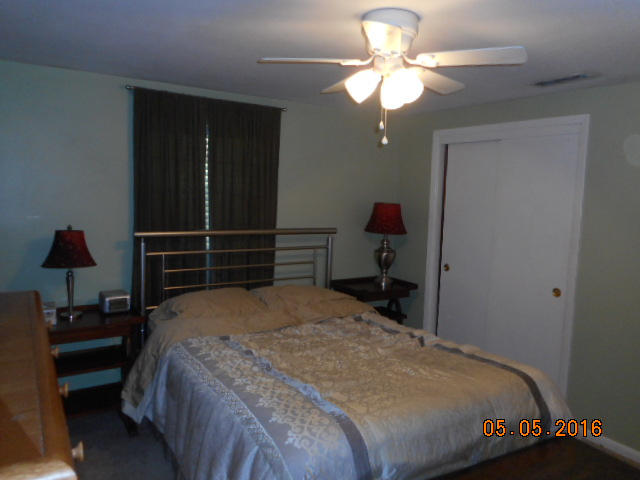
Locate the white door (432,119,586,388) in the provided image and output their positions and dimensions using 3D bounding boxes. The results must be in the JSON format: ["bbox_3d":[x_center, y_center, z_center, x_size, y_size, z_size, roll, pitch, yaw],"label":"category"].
[{"bbox_3d":[1.367,0.175,3.703,0.100,2.157,1.380,-2,8,-32],"label":"white door"}]

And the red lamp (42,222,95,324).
[{"bbox_3d":[-1.595,0.201,2.939,0.340,0.600,0.340,-2,8,-32],"label":"red lamp"}]

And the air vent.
[{"bbox_3d":[1.500,-0.967,2.829,0.160,0.025,0.380,-2,8,-32],"label":"air vent"}]

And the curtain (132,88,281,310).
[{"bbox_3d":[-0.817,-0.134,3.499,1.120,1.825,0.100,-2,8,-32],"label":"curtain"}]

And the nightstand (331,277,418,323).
[{"bbox_3d":[0.482,0.783,4.218,0.610,0.771,0.480,-2,8,-32],"label":"nightstand"}]

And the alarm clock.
[{"bbox_3d":[-1.413,0.424,3.191,0.165,0.115,0.140,-2,8,-32],"label":"alarm clock"}]

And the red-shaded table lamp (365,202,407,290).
[{"bbox_3d":[0.614,0.041,4.185,0.375,0.770,0.375,2,7,0],"label":"red-shaded table lamp"}]

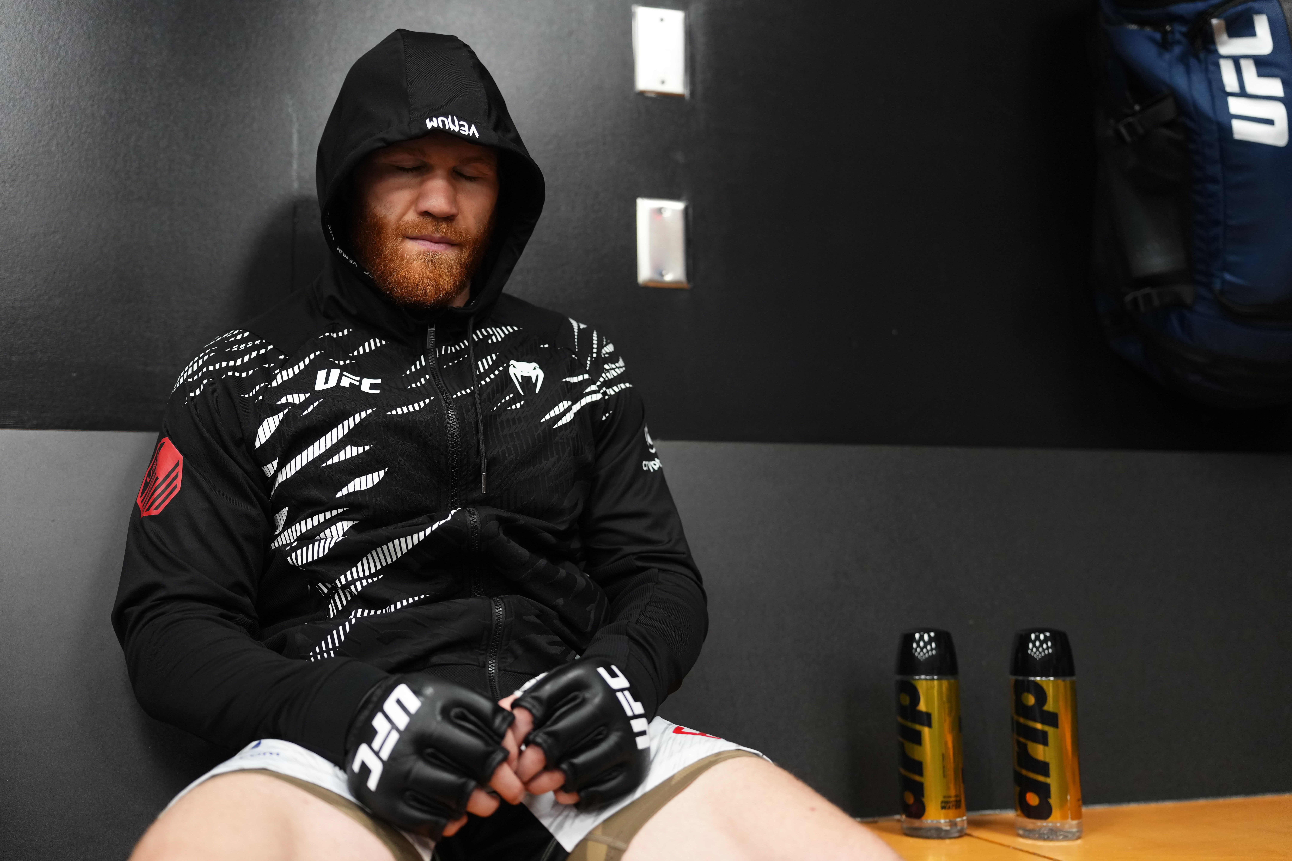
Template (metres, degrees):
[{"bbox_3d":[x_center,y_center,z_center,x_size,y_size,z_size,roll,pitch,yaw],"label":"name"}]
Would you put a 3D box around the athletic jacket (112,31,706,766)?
[{"bbox_3d":[-0.234,-0.042,1.644,0.630,0.800,0.440,1,-7,-17],"label":"athletic jacket"}]

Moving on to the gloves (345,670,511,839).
[{"bbox_3d":[-0.190,0.282,1.340,0.150,0.120,0.082,35,-18,12],"label":"gloves"}]

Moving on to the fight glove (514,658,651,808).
[{"bbox_3d":[-0.056,0.276,1.400,0.150,0.120,0.082,-37,-20,-30],"label":"fight glove"}]

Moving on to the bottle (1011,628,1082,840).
[{"bbox_3d":[0.479,0.363,1.853,0.078,0.242,0.078,4,-8,-37],"label":"bottle"}]

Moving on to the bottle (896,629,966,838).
[{"bbox_3d":[0.346,0.367,1.882,0.078,0.243,0.078,-1,-6,0],"label":"bottle"}]

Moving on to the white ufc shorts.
[{"bbox_3d":[-0.203,0.334,1.504,0.540,0.230,0.470,1,-7,-17],"label":"white ufc shorts"}]

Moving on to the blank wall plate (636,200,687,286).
[{"bbox_3d":[0.022,-0.243,1.999,0.070,0.114,0.007,1,-7,-17],"label":"blank wall plate"}]

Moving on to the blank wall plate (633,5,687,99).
[{"bbox_3d":[0.020,-0.498,2.028,0.070,0.114,0.007,1,-7,-17],"label":"blank wall plate"}]

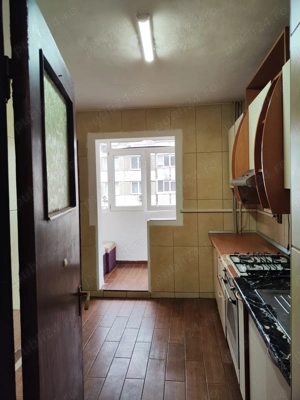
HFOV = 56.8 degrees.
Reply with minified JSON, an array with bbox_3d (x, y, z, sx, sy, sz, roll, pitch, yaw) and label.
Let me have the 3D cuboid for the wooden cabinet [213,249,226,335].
[{"bbox_3d":[1.024,0.879,3.069,0.540,0.845,0.900,-1,3,7],"label":"wooden cabinet"}]

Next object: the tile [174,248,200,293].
[{"bbox_3d":[0.477,0.903,3.600,0.317,0.600,0.020,-1,3,7],"label":"tile"}]

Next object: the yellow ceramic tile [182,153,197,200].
[{"bbox_3d":[0.514,-0.297,3.539,0.182,0.600,0.020,-1,3,7],"label":"yellow ceramic tile"}]

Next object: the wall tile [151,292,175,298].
[{"bbox_3d":[0.162,1.243,3.637,0.317,0.079,0.010,-1,2,6],"label":"wall tile"}]

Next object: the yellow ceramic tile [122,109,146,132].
[{"bbox_3d":[-0.206,-1.032,3.584,0.317,0.287,0.010,-1,2,6],"label":"yellow ceramic tile"}]

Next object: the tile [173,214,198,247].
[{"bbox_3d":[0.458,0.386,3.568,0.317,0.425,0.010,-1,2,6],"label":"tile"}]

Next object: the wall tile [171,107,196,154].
[{"bbox_3d":[0.433,-0.888,3.520,0.317,0.587,0.020,-1,3,7],"label":"wall tile"}]

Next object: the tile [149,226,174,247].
[{"bbox_3d":[0.139,0.470,3.607,0.327,0.267,0.010,-1,2,6],"label":"tile"}]

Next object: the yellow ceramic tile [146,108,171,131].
[{"bbox_3d":[0.110,-1.037,3.549,0.317,0.287,0.010,-1,2,6],"label":"yellow ceramic tile"}]

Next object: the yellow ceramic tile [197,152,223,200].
[{"bbox_3d":[0.757,-0.307,3.506,0.317,0.600,0.010,-1,2,6],"label":"yellow ceramic tile"}]

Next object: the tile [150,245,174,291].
[{"bbox_3d":[0.154,0.903,3.624,0.317,0.600,0.010,-1,2,6],"label":"tile"}]

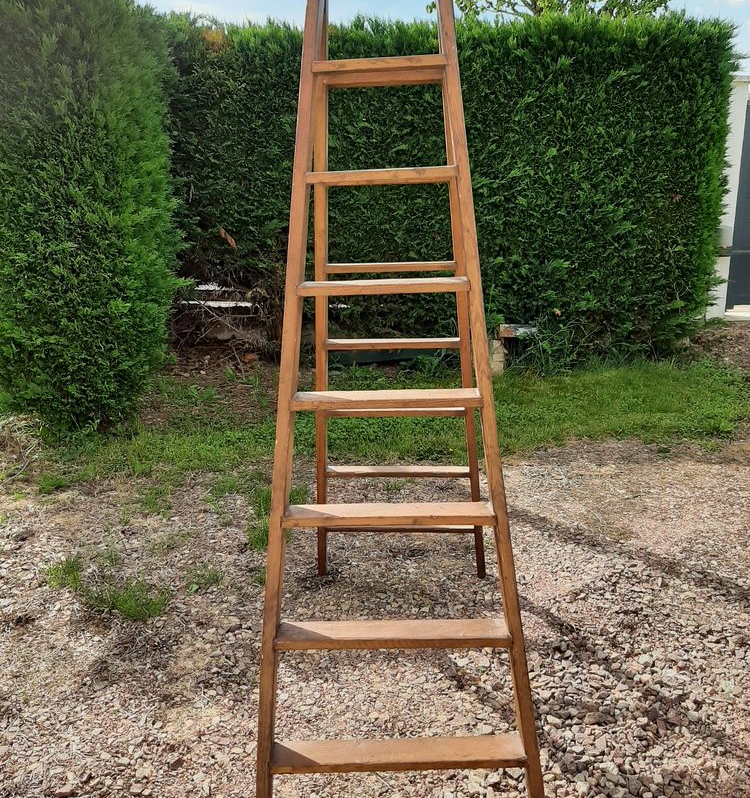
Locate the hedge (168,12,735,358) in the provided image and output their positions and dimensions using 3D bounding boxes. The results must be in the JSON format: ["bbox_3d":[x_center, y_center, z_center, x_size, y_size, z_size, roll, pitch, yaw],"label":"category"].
[{"bbox_3d":[0.437,-1.901,6.998,4.819,2.771,1.100,-1,14,0],"label":"hedge"}]

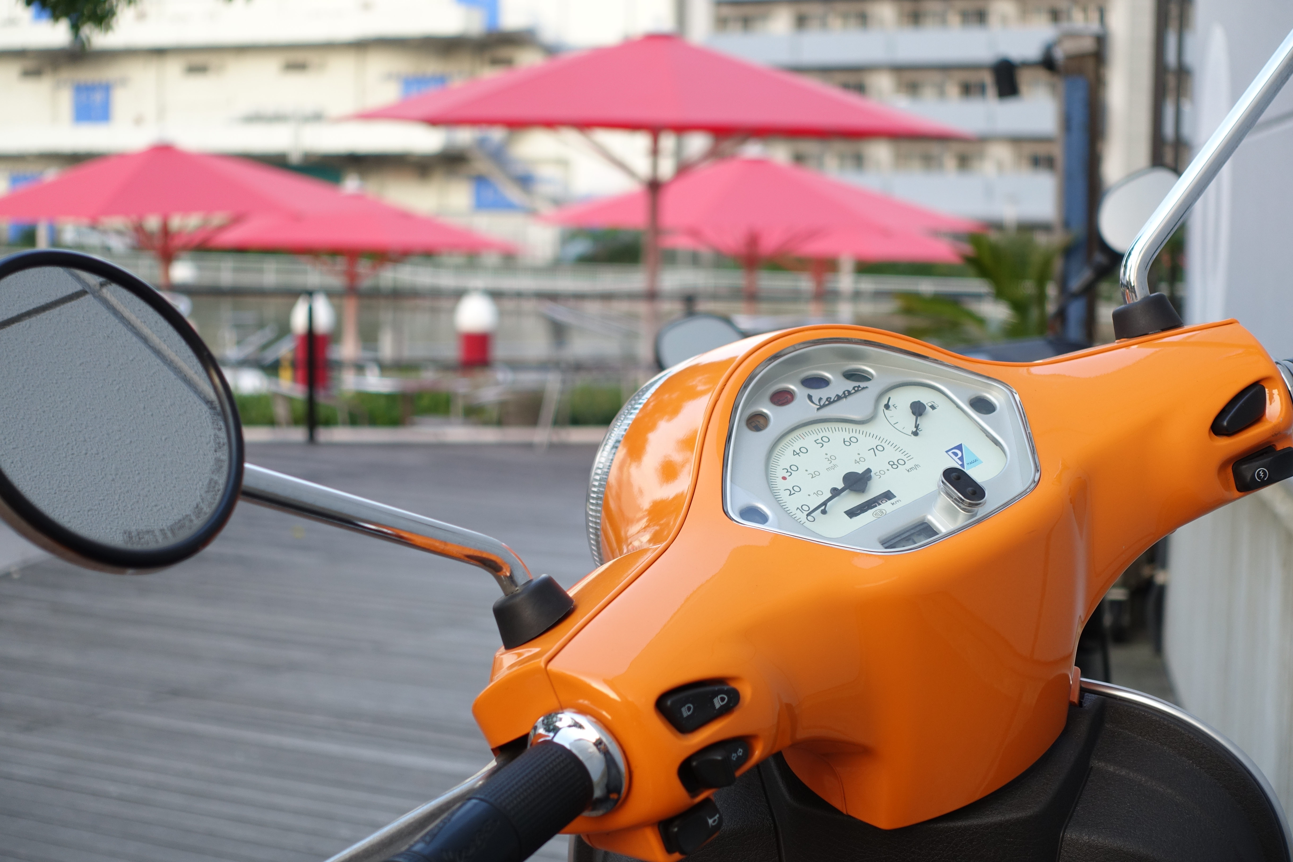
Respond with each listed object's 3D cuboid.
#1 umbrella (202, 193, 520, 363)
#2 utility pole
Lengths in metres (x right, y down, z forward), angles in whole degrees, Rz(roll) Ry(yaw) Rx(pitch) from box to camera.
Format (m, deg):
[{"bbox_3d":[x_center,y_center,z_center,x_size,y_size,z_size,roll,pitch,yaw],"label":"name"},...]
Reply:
[{"bbox_3d":[-3.392,-1.598,29.568,3.700,2.500,3.700,1,3,0],"label":"umbrella"},{"bbox_3d":[2.484,-1.016,14.571,0.230,2.600,0.230,-1,3,-25],"label":"utility pole"}]

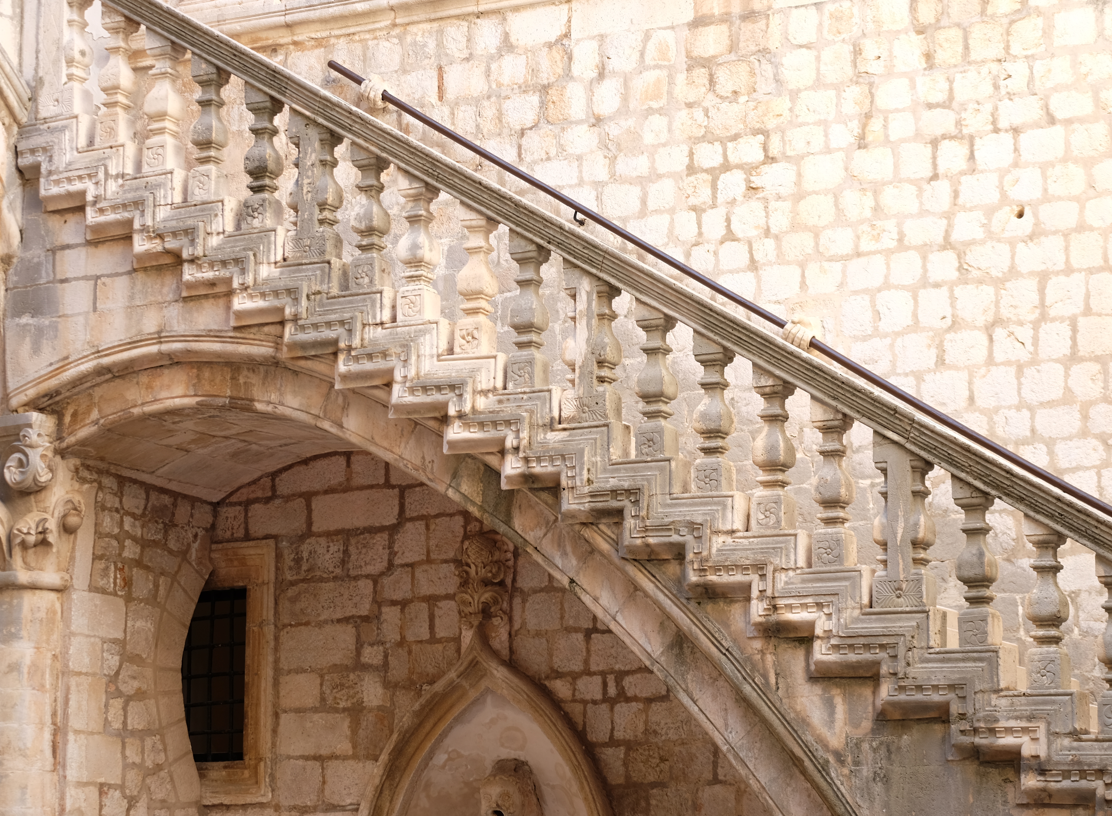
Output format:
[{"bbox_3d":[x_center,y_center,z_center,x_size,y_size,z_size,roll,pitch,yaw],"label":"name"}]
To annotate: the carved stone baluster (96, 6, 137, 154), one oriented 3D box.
[{"bbox_3d":[-2.194,-1.648,13.280,0.146,0.710,0.143,-5,-10,29],"label":"carved stone baluster"}]

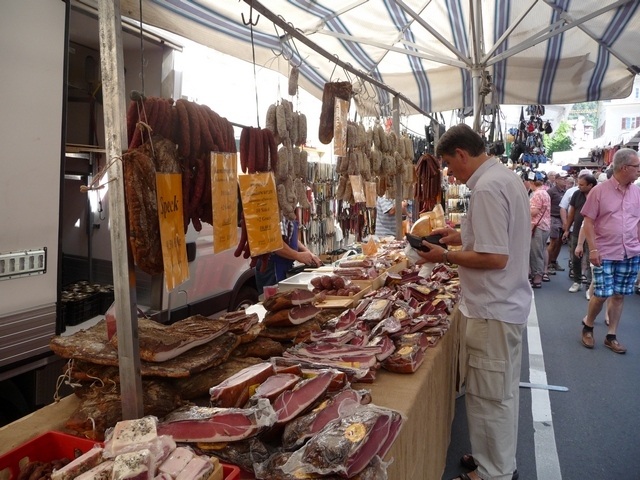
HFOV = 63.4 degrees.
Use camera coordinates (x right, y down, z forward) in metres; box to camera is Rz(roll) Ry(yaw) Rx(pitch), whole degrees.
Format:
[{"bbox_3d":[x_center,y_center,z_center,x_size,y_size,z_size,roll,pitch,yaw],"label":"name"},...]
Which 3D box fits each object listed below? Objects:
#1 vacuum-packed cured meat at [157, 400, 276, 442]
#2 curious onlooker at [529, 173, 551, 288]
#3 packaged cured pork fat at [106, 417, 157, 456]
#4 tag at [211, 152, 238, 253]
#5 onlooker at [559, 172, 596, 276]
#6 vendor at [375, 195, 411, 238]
[{"bbox_3d":[-0.254,0.422,1.210,0.280,0.060,0.105,-2,7,-7],"label":"vacuum-packed cured meat"},{"bbox_3d":[3.030,-0.148,7.180,0.360,1.600,0.460,1,7,12],"label":"curious onlooker"},{"bbox_3d":[-0.360,0.378,0.990,0.092,0.047,0.075,0,7,0],"label":"packaged cured pork fat"},{"bbox_3d":[-0.282,-0.113,1.540,0.012,0.288,0.150,3,8,17],"label":"tag"},{"bbox_3d":[3.855,-0.253,7.750,0.470,1.680,0.360,3,7,27],"label":"onlooker"},{"bbox_3d":[0.801,-0.040,5.800,0.420,1.700,0.480,2,7,20],"label":"vendor"}]

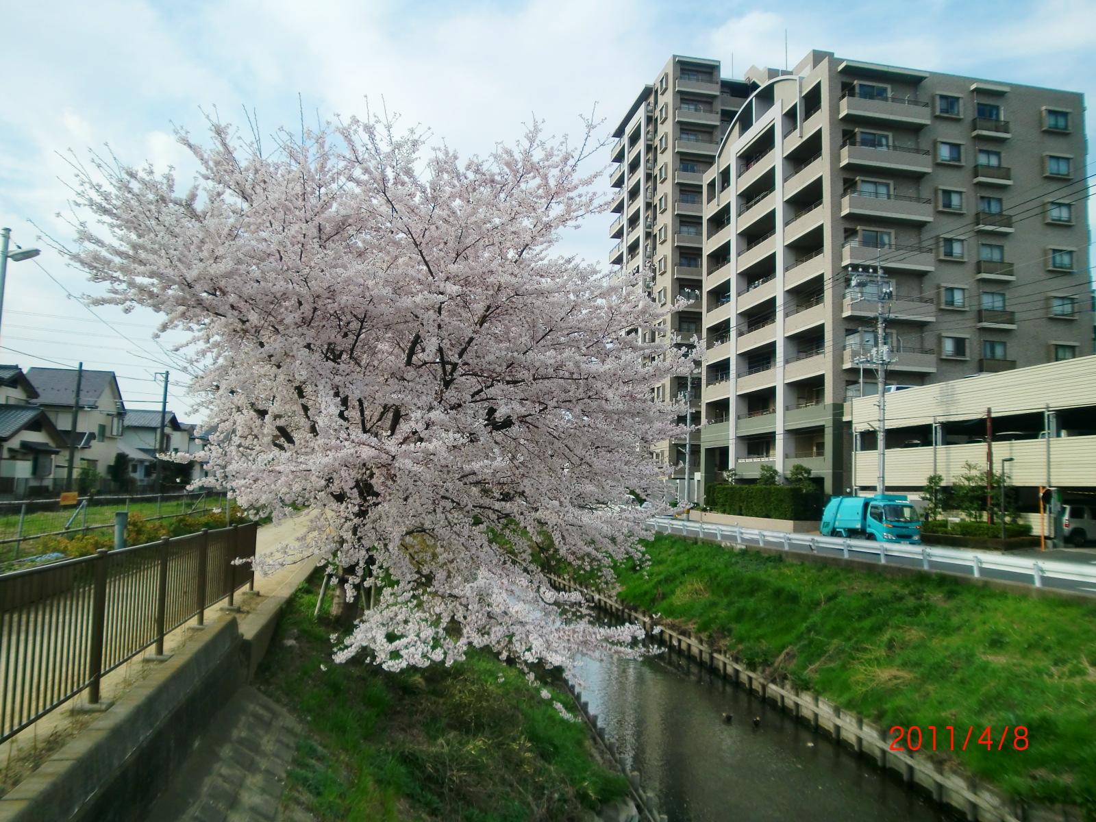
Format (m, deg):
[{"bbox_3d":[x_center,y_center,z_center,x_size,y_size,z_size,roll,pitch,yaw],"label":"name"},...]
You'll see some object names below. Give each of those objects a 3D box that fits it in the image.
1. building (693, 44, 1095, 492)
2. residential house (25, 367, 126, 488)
[{"bbox_3d":[23.067,-5.973,63.834,17.300,28.470,21.200,2,-5,-11],"label":"building"},{"bbox_3d":[-30.788,1.527,56.627,5.400,8.350,7.000,2,-5,-9],"label":"residential house"}]

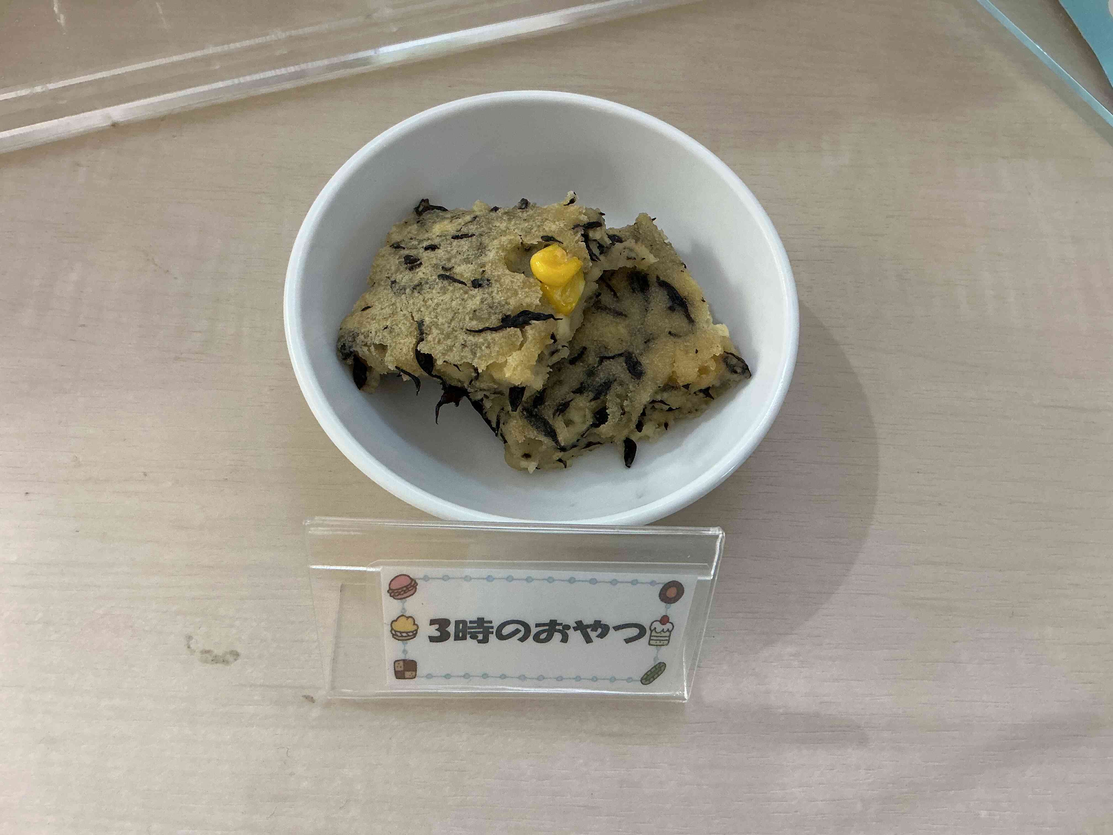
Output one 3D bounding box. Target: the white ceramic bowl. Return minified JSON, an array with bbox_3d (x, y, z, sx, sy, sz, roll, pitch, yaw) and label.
[{"bbox_3d":[-0.004,-0.021,0.231,0.117,0.040,0.117,0,67,-4],"label":"white ceramic bowl"}]

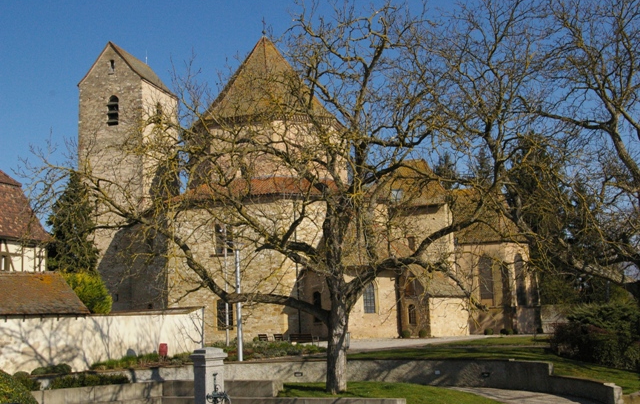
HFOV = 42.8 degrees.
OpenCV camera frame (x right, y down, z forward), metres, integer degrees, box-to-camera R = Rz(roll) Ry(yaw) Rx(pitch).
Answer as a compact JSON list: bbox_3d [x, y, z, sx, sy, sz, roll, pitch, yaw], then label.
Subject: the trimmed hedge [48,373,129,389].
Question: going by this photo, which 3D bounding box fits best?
[{"bbox_3d":[-7.812,6.134,27.700,2.650,0.460,0.500,2,-9,-26],"label":"trimmed hedge"}]

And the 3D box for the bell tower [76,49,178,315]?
[{"bbox_3d":[-16.129,-0.619,69.279,6.100,24.750,6.500,-4,-8,16],"label":"bell tower"}]

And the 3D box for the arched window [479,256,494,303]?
[{"bbox_3d":[11.694,5.443,57.400,1.020,3.450,0.300,-4,-8,16],"label":"arched window"}]

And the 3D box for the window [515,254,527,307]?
[{"bbox_3d":[14.145,5.483,57.600,1.000,3.600,0.300,2,-9,-29],"label":"window"}]

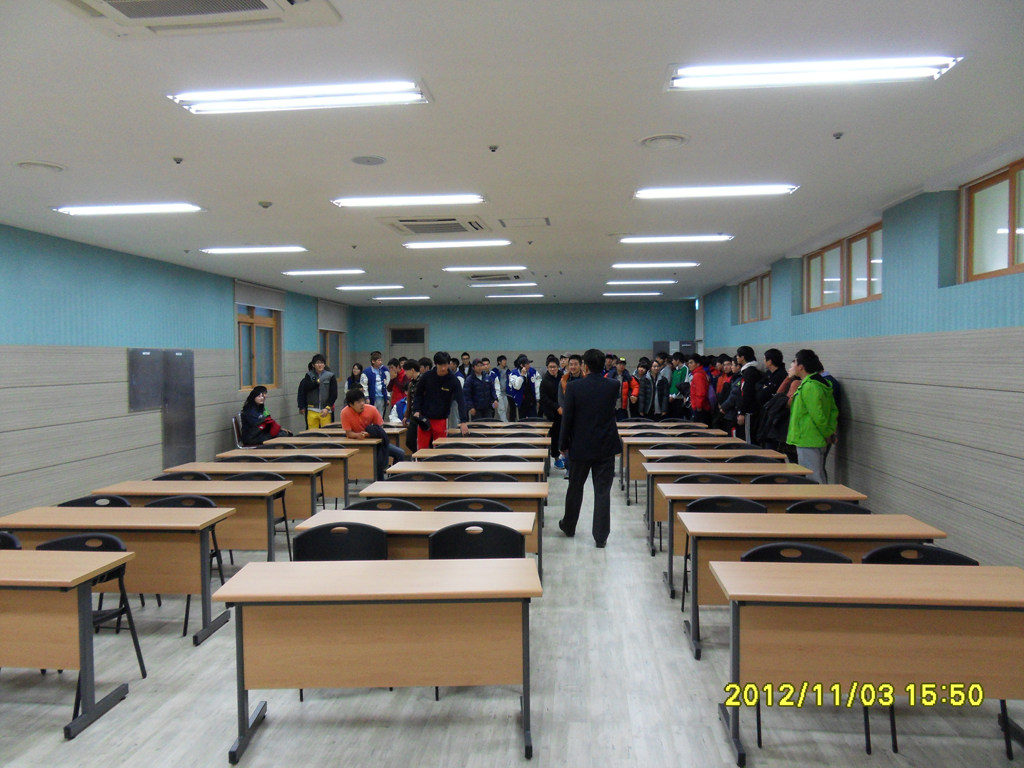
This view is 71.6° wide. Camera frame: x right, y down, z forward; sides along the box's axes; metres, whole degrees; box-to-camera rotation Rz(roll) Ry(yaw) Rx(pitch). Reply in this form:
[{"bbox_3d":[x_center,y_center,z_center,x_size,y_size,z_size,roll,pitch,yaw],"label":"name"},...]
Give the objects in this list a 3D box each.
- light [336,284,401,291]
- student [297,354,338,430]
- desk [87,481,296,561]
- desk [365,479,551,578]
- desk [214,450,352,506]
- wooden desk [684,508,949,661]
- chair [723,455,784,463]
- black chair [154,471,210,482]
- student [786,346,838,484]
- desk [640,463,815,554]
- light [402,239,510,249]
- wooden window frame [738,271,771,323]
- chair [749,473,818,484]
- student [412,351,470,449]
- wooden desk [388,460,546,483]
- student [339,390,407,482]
[{"bbox_3d":[-2.583,-1.772,12.959,1.250,0.070,0.270,0,2,5],"label":"light"},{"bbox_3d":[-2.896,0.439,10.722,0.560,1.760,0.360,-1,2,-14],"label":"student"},{"bbox_3d":[-2.413,1.148,5.435,1.360,0.725,0.465,0,2,4],"label":"desk"},{"bbox_3d":[-0.401,1.137,5.314,1.348,0.723,0.466,0,2,4],"label":"desk"},{"bbox_3d":[-2.246,1.048,7.210,1.318,0.723,0.450,0,2,4],"label":"desk"},{"bbox_3d":[1.672,1.162,4.090,1.360,0.725,0.465,0,2,4],"label":"wooden desk"},{"bbox_3d":[2.174,1.048,6.293,0.500,0.780,0.480,0,2,5],"label":"chair"},{"bbox_3d":[-2.740,1.114,5.682,0.490,0.770,0.520,0,2,5],"label":"black chair"},{"bbox_3d":[2.775,0.550,6.575,0.420,1.745,0.530,1,2,26],"label":"student"},{"bbox_3d":[1.803,1.059,6.028,1.318,0.723,0.450,0,2,5],"label":"desk"},{"bbox_3d":[-0.619,-1.585,7.917,1.250,0.080,0.300,0,2,6],"label":"light"},{"bbox_3d":[4.041,-1.391,11.613,0.120,0.710,2.500,0,2,6],"label":"wooden window frame"},{"bbox_3d":[2.086,1.093,5.306,0.490,0.780,0.490,0,2,4],"label":"chair"},{"bbox_3d":[-0.929,0.499,8.850,0.640,1.760,0.420,-1,2,-6],"label":"student"},{"bbox_3d":[-0.378,1.096,6.297,1.343,0.720,0.460,0,2,4],"label":"wooden desk"},{"bbox_3d":[-1.734,0.725,8.782,0.750,1.310,0.650,-1,2,-23],"label":"student"}]

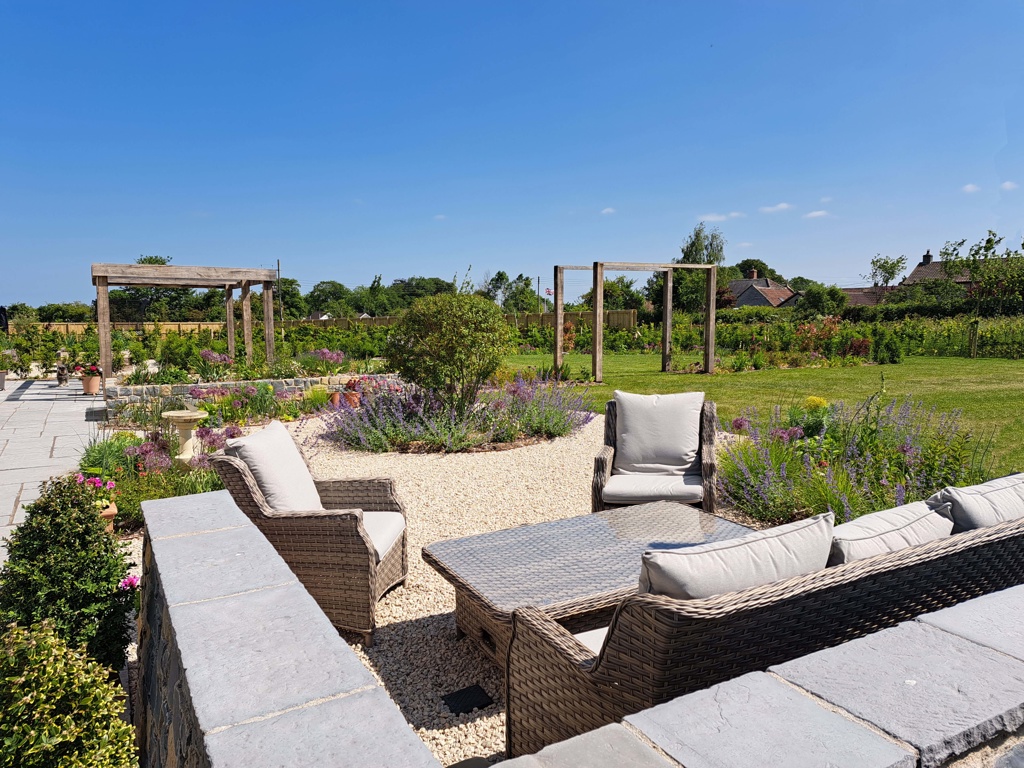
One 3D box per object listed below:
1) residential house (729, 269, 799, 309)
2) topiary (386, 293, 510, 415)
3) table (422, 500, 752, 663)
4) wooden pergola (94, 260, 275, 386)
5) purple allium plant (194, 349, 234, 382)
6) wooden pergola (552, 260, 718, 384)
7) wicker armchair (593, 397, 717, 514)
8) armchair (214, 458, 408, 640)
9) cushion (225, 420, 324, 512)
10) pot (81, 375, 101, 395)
[{"bbox_3d":[30.118,-10.633,84.353,10.000,6.500,8.500,3,7,30],"label":"residential house"},{"bbox_3d":[-0.815,-0.366,9.111,1.600,1.580,1.600,0,6,0],"label":"topiary"},{"bbox_3d":[0.445,0.940,3.204,1.480,0.430,0.870,-3,7,-30],"label":"table"},{"bbox_3d":[-6.968,-1.168,14.777,3.000,2.280,4.850,-3,7,-30],"label":"wooden pergola"},{"bbox_3d":[-5.240,-0.330,12.500,0.680,0.600,0.640,-3,6,-30],"label":"purple allium plant"},{"bbox_3d":[2.680,-1.350,15.222,3.270,2.350,1.580,-3,7,-30],"label":"wooden pergola"},{"bbox_3d":[0.925,0.576,4.541,0.730,0.880,0.770,2,6,14],"label":"wicker armchair"},{"bbox_3d":[-0.951,0.687,3.462,0.770,0.880,0.730,1,6,7],"label":"armchair"},{"bbox_3d":[-1.133,0.417,3.454,0.170,0.500,0.550,-24,2,9],"label":"cushion"},{"bbox_3d":[-7.610,0.009,12.819,0.310,0.290,0.310,0,6,0],"label":"pot"}]

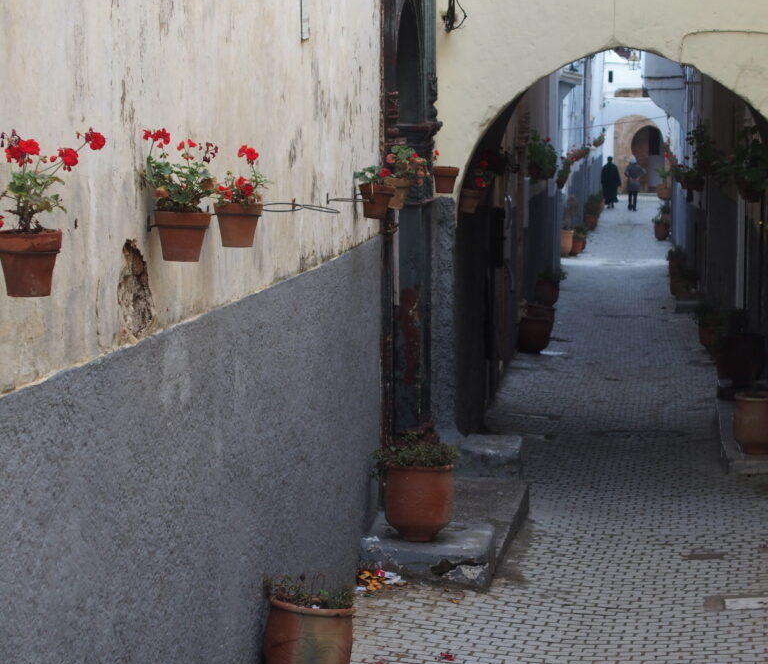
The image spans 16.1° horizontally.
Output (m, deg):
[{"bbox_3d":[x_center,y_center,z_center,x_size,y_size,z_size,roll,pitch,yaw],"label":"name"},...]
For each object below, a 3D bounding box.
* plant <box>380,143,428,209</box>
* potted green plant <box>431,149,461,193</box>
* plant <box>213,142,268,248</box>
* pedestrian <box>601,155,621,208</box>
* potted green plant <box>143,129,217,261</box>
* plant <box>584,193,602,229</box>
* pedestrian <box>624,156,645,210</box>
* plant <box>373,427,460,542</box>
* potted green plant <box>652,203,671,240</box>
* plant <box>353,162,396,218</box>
[{"bbox_3d":[0.115,-0.877,15.250,0.260,0.370,0.240,0,4,0],"label":"plant"},{"bbox_3d":[0.413,-1.062,18.000,0.195,0.300,0.190,0,4,0],"label":"potted green plant"},{"bbox_3d":[-0.505,-0.484,9.580,0.195,0.365,0.185,0,4,0],"label":"plant"},{"bbox_3d":[7.116,-4.697,85.500,0.560,1.660,0.380,0,4,5],"label":"pedestrian"},{"bbox_3d":[-0.635,-0.427,8.450,0.230,0.410,0.210,0,4,0],"label":"potted green plant"},{"bbox_3d":[5.389,-3.125,70.000,0.440,0.880,0.440,0,4,0],"label":"plant"},{"bbox_3d":[7.640,-4.544,83.000,0.580,1.720,0.360,0,4,5],"label":"pedestrian"},{"bbox_3d":[0.166,0.769,13.900,0.440,0.570,0.420,0,4,0],"label":"plant"},{"bbox_3d":[6.526,-2.599,64.000,0.410,0.850,0.410,0,4,0],"label":"potted green plant"},{"bbox_3d":[-0.049,-0.723,13.900,0.220,0.285,0.200,0,4,0],"label":"plant"}]

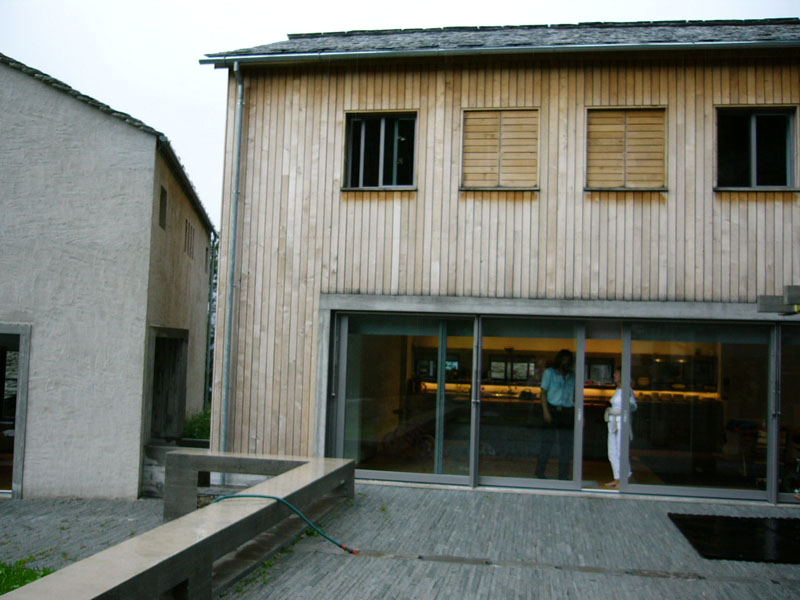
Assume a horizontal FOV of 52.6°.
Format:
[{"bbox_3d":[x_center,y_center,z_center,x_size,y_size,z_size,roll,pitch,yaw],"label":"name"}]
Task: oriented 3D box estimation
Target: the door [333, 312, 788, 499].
[{"bbox_3d":[1.937,1.358,10.693,5.853,2.262,0.150,1,-4,8],"label":"door"}]

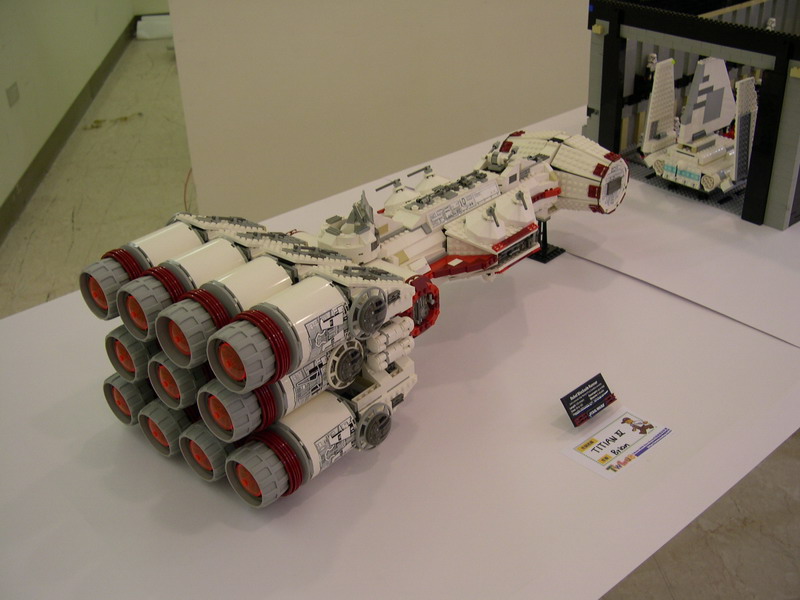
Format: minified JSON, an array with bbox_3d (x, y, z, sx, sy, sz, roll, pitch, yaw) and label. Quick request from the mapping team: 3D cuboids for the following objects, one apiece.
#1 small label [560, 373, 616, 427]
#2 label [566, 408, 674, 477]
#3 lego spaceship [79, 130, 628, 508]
[{"bbox_3d":[0.186,0.100,0.873,0.064,0.032,0.005,-25,-4,-34],"label":"small label"},{"bbox_3d":[0.207,0.133,0.833,0.099,0.002,0.056,-25,36,-34],"label":"label"},{"bbox_3d":[0.022,-0.055,0.979,0.256,0.203,0.685,22,38,37],"label":"lego spaceship"}]

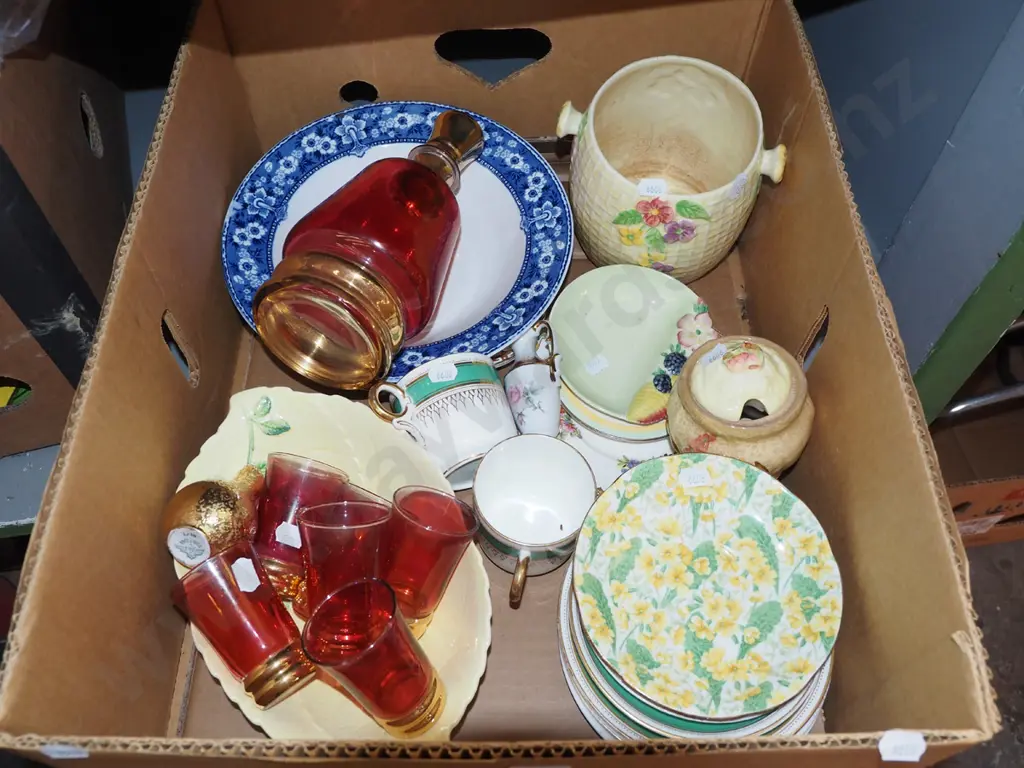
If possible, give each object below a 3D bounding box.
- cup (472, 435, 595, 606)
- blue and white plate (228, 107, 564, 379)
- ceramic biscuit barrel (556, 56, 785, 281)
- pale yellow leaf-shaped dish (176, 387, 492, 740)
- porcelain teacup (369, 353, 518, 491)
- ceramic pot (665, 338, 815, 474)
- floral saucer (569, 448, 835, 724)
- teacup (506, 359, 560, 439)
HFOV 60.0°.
[{"bbox_3d":[0.012,0.095,0.581,0.078,0.061,0.109,9,58,5],"label":"cup"},{"bbox_3d":[-0.083,-0.108,0.655,0.253,0.026,0.253,0,60,0],"label":"blue and white plate"},{"bbox_3d":[0.113,-0.152,0.663,0.164,0.130,0.140,14,68,7],"label":"ceramic biscuit barrel"},{"bbox_3d":[-0.112,0.111,0.558,0.180,0.047,0.265,-24,62,-14],"label":"pale yellow leaf-shaped dish"},{"bbox_3d":[-0.044,0.029,0.579,0.100,0.075,0.067,-8,63,-40],"label":"porcelain teacup"},{"bbox_3d":[0.158,0.015,0.614,0.100,0.092,0.100,-5,55,8],"label":"ceramic pot"},{"bbox_3d":[0.118,0.122,0.545,0.162,0.020,0.162,0,63,0],"label":"floral saucer"},{"bbox_3d":[0.021,0.022,0.615,0.048,0.040,0.060,-4,62,-2],"label":"teacup"}]

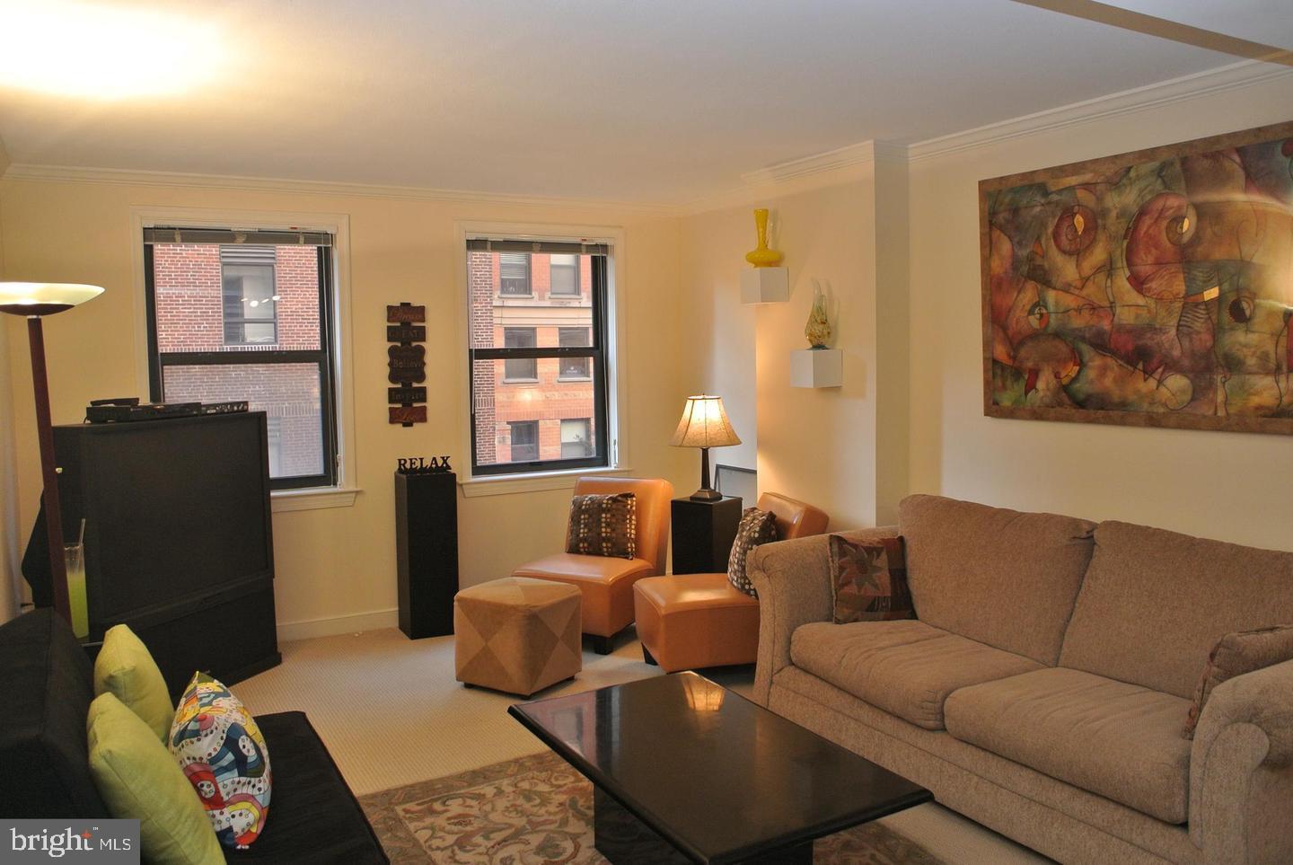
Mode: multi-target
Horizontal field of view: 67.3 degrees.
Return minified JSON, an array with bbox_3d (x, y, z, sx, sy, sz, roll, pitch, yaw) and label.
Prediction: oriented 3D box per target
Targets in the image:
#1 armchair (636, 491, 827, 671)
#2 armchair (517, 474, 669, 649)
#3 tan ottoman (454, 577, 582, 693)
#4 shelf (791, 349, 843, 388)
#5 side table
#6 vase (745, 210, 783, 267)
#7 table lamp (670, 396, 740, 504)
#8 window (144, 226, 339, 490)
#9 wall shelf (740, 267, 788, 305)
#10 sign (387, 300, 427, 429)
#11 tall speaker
[{"bbox_3d":[0.404,0.750,4.726,0.795,0.800,0.570,-2,5,-14],"label":"armchair"},{"bbox_3d":[-0.270,0.704,5.411,0.570,0.800,0.795,1,5,25],"label":"armchair"},{"bbox_3d":[-0.597,0.962,4.583,0.425,0.430,0.415,2,6,33],"label":"tan ottoman"},{"bbox_3d":[0.815,-0.307,4.654,0.172,0.173,0.179,-3,6,-28],"label":"shelf"},{"bbox_3d":[0.324,0.734,5.148,0.267,0.760,0.267,3,6,38],"label":"side table"},{"bbox_3d":[0.611,-1.013,5.070,0.200,0.300,0.200,-1,5,0],"label":"vase"},{"bbox_3d":[0.317,0.082,5.089,0.378,0.550,0.378,-1,5,0],"label":"table lamp"},{"bbox_3d":[-2.089,-0.359,5.065,0.903,1.365,0.105,-3,6,-28],"label":"window"},{"bbox_3d":[0.607,-0.752,4.992,0.172,0.176,0.183,-3,6,-28],"label":"wall shelf"},{"bbox_3d":[-1.331,-0.377,5.423,0.210,0.693,0.026,-3,6,-28],"label":"sign"},{"bbox_3d":[-1.222,0.667,5.423,0.268,0.900,0.250,-3,5,-29],"label":"tall speaker"}]

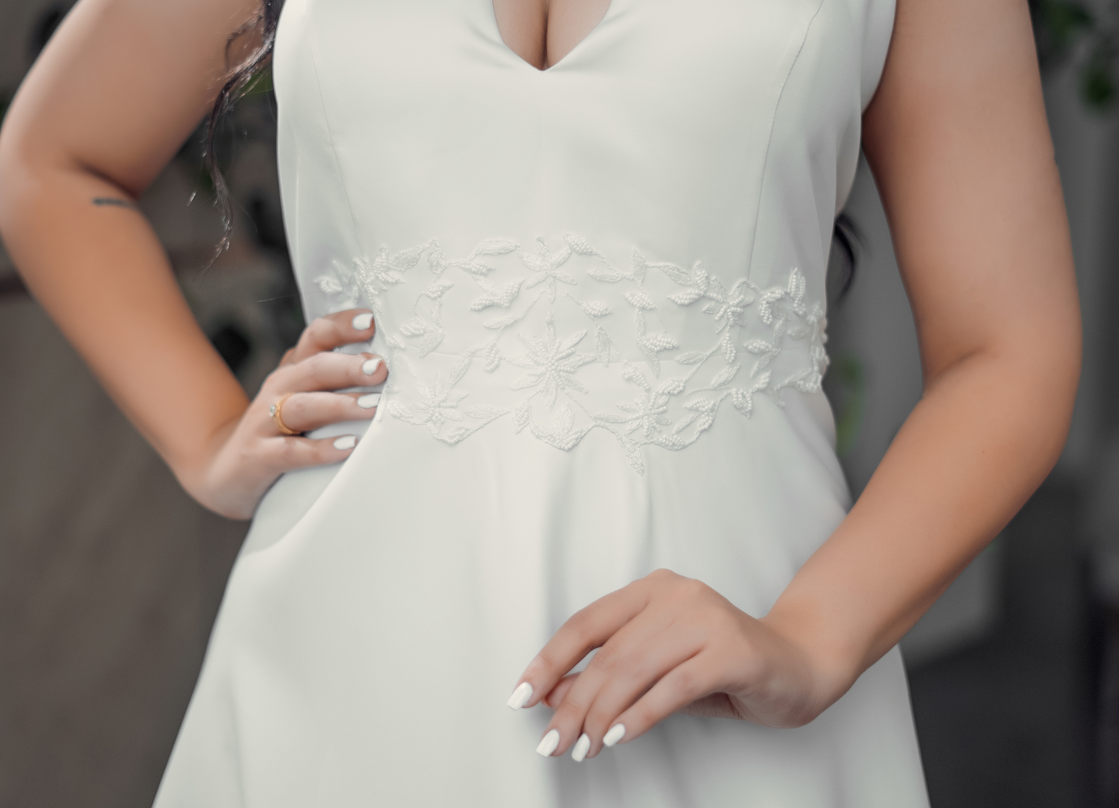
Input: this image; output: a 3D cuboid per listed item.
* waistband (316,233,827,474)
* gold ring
[{"bbox_3d":[0.006,-0.025,1.197,0.272,0.120,0.130,0,1,6],"label":"waistband"},{"bbox_3d":[-0.137,0.005,1.189,0.024,0.021,0.004,5,-6,-30],"label":"gold ring"}]

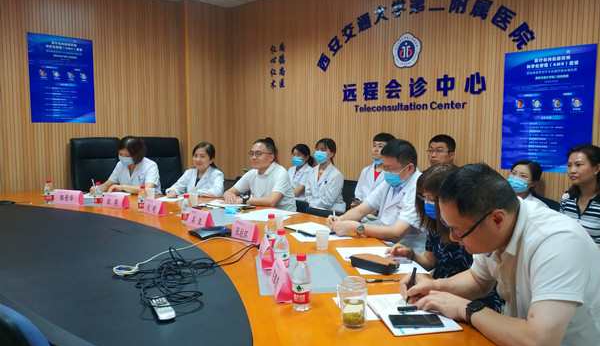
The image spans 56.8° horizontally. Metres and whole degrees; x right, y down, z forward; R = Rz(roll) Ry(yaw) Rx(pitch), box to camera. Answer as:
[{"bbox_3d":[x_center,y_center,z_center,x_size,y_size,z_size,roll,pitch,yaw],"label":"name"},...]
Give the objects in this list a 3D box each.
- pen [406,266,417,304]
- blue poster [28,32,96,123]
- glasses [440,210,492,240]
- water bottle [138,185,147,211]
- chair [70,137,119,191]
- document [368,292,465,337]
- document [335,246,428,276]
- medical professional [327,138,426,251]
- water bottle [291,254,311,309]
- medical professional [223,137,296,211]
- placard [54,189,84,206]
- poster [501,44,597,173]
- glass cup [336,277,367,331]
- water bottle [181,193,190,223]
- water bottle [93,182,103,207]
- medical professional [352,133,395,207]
[{"bbox_3d":[0.386,0.390,1.920,0.011,0.132,0.011,17,-18,6],"label":"pen"},{"bbox_3d":[-2.278,-0.892,5.320,0.030,0.830,0.600,5,8,44],"label":"blue poster"},{"bbox_3d":[0.471,0.129,1.570,0.145,0.050,0.145,-39,24,-6],"label":"glasses"},{"bbox_3d":[-1.145,0.188,4.032,0.061,0.183,0.061,0,5,0],"label":"water bottle"},{"bbox_3d":[-1.800,0.300,5.020,0.620,1.200,0.660,-2,5,-25],"label":"chair"},{"bbox_3d":[0.350,0.459,1.800,0.212,0.014,0.355,-1,5,-11],"label":"document"},{"bbox_3d":[0.367,0.403,2.575,0.295,0.005,0.490,0,5,-6],"label":"document"},{"bbox_3d":[0.460,0.430,3.000,0.680,1.220,0.550,-3,6,-35],"label":"medical professional"},{"bbox_3d":[0.007,0.368,1.866,0.062,0.187,0.062,0,5,0],"label":"water bottle"},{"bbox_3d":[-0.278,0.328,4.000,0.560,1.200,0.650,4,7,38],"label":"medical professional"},{"bbox_3d":[-1.795,0.193,4.320,0.210,0.115,0.090,0,5,-3],"label":"placard"},{"bbox_3d":[1.685,-0.424,3.785,0.600,0.835,0.015,4,6,44],"label":"poster"},{"bbox_3d":[0.159,0.394,1.685,0.090,0.153,0.075,0,4,-3],"label":"glass cup"},{"bbox_3d":[-0.724,0.229,3.520,0.064,0.185,0.064,0,5,0],"label":"water bottle"},{"bbox_3d":[-1.545,0.166,4.250,0.064,0.185,0.064,0,5,0],"label":"water bottle"},{"bbox_3d":[0.575,0.355,4.330,0.500,1.300,0.720,4,6,43],"label":"medical professional"}]

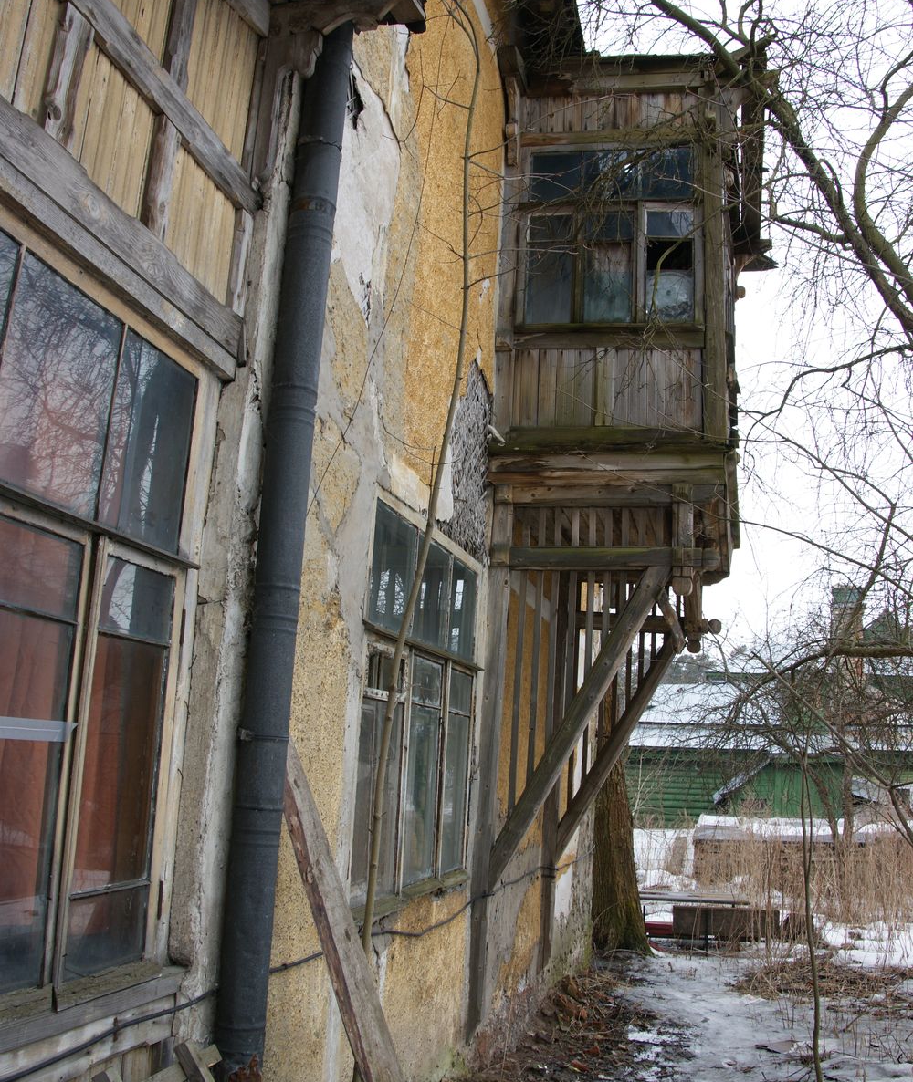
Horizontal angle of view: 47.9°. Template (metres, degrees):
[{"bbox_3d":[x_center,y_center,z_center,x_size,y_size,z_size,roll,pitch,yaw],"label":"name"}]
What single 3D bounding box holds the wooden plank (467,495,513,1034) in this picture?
[{"bbox_3d":[0.222,1.279,6.157,0.100,3.105,0.130,0,-12,14],"label":"wooden plank"}]

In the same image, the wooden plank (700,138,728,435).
[{"bbox_3d":[1.573,-1.530,6.255,0.130,1.985,0.120,2,-12,9],"label":"wooden plank"}]

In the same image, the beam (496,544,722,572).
[{"bbox_3d":[0.895,0.107,6.203,1.289,0.130,0.110,2,-12,9],"label":"beam"}]

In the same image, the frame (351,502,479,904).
[{"bbox_3d":[-0.154,0.832,5.084,0.090,1.593,1.931,0,-12,14],"label":"frame"}]

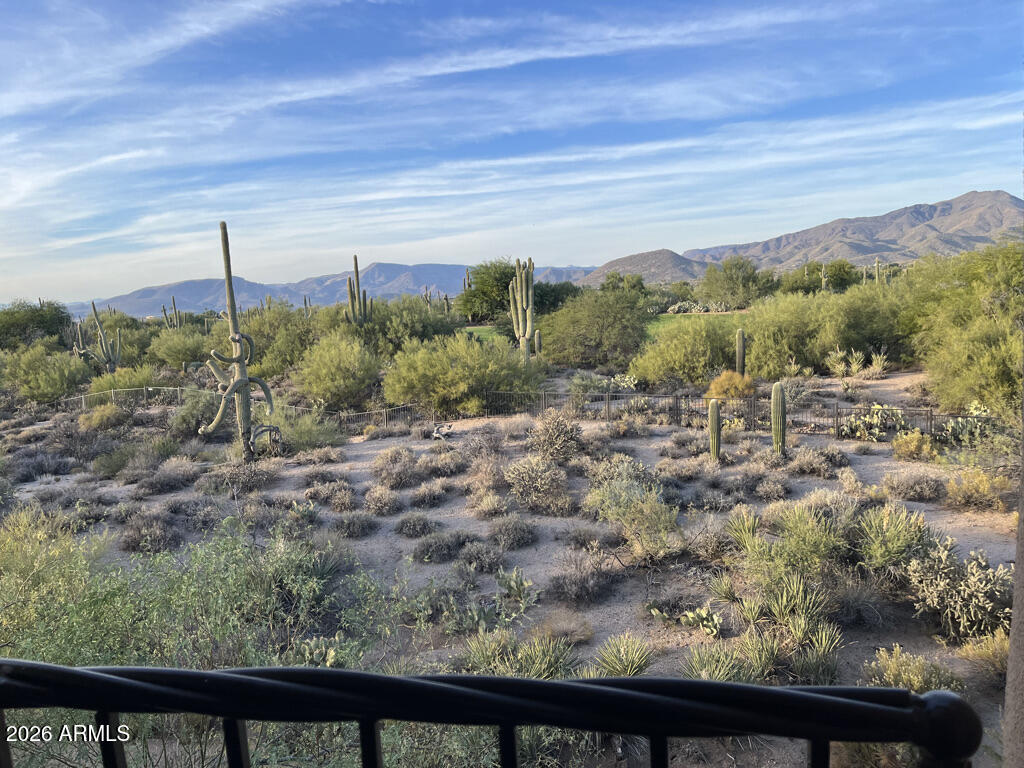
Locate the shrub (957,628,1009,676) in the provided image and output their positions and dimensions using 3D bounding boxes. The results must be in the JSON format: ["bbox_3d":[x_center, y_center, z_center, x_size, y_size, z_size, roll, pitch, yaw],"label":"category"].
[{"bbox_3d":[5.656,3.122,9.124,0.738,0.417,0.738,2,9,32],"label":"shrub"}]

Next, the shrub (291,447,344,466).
[{"bbox_3d":[-5.754,2.102,22.752,1.481,0.467,1.333,-5,7,-15],"label":"shrub"}]

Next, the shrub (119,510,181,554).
[{"bbox_3d":[-7.301,2.938,15.576,1.259,0.722,1.133,-7,8,-26],"label":"shrub"}]

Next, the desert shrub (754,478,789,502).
[{"bbox_3d":[6.418,2.600,19.024,0.805,0.512,0.725,0,6,0],"label":"desert shrub"}]

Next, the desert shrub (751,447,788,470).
[{"bbox_3d":[6.772,1.916,20.237,0.949,0.557,0.854,0,9,18],"label":"desert shrub"}]

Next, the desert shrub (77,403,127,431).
[{"bbox_3d":[-19.495,1.447,36.514,2.349,1.148,2.178,0,6,0],"label":"desert shrub"}]

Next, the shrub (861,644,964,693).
[{"bbox_3d":[5.129,3.631,9.850,1.280,0.500,1.100,0,6,0],"label":"shrub"}]

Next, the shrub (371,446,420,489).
[{"bbox_3d":[-2.969,2.085,19.602,1.278,0.958,1.150,-4,7,-9],"label":"shrub"}]

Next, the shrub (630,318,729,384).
[{"bbox_3d":[8.287,-1.599,38.053,5.040,3.468,4.788,0,6,0],"label":"shrub"}]

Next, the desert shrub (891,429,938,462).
[{"bbox_3d":[10.625,1.575,20.314,1.125,0.815,1.013,1,9,28],"label":"desert shrub"}]

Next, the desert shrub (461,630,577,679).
[{"bbox_3d":[0.105,3.340,9.533,1.443,0.564,0.938,-3,7,-1],"label":"desert shrub"}]

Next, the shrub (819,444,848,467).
[{"bbox_3d":[10.070,2.187,24.083,0.924,0.593,0.865,0,6,0],"label":"shrub"}]

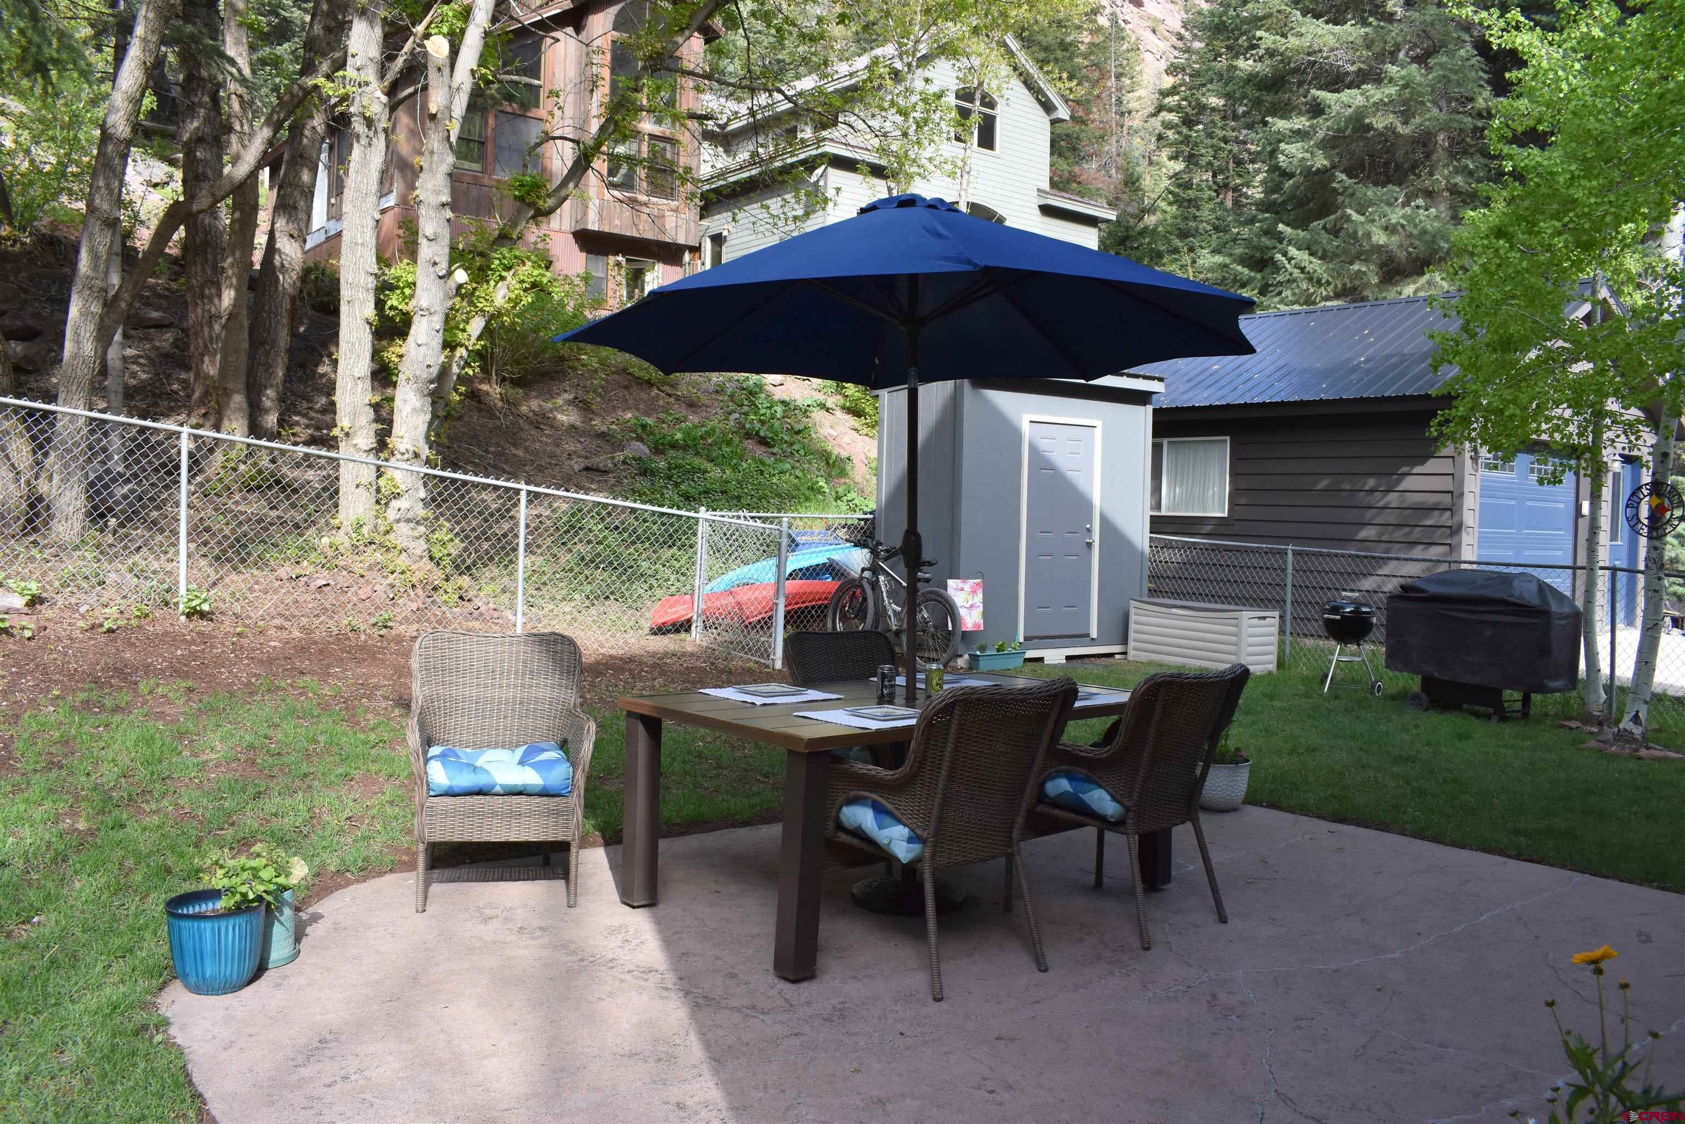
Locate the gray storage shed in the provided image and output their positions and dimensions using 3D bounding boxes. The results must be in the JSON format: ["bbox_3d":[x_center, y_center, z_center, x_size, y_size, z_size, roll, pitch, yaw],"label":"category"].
[{"bbox_3d":[1.731,-0.434,12.528,2.626,2.734,1.392,0,3,-35],"label":"gray storage shed"}]

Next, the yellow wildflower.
[{"bbox_3d":[1.012,0.530,1.700,0.055,0.022,0.055,2,2,17],"label":"yellow wildflower"}]

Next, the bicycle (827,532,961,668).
[{"bbox_3d":[0.440,0.350,11.650,0.700,1.100,1.860,-1,3,-38],"label":"bicycle"}]

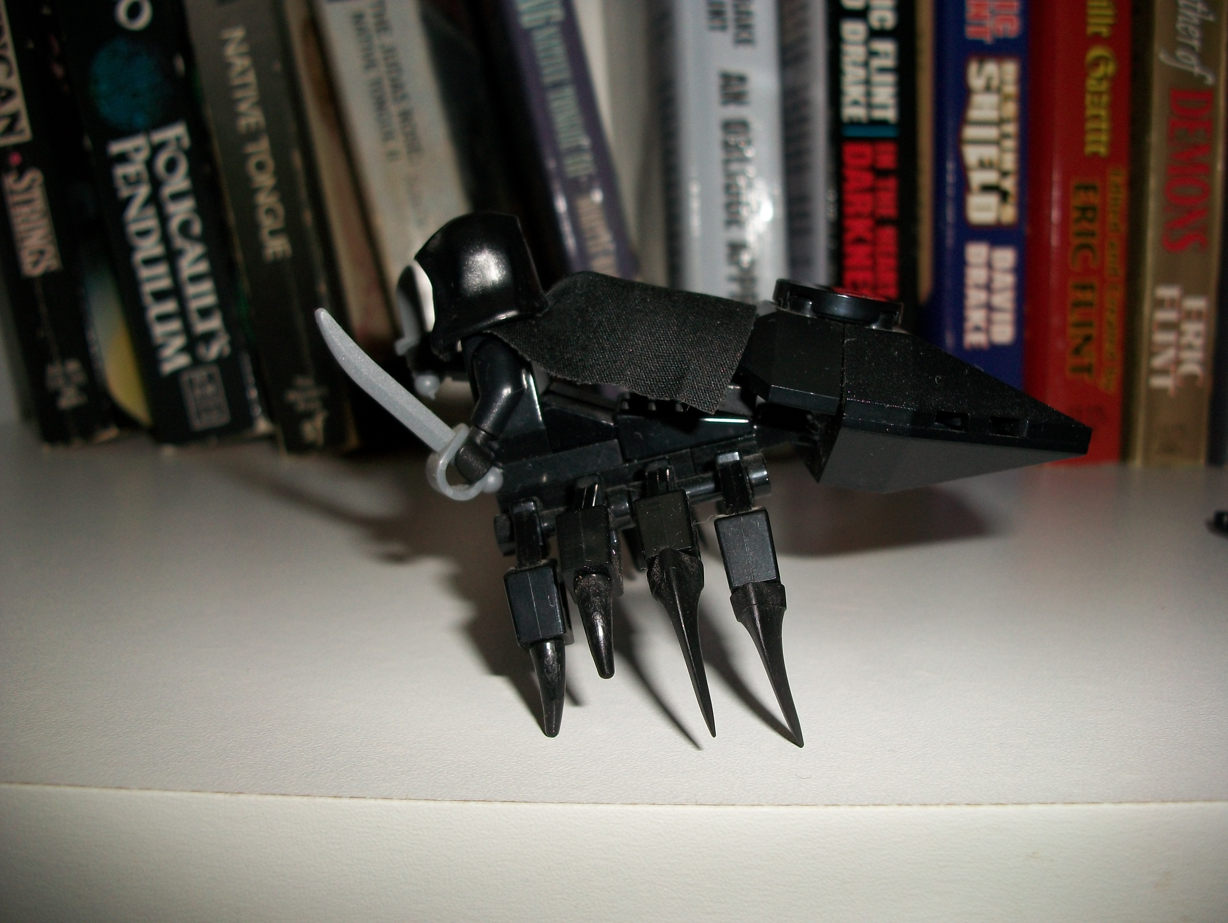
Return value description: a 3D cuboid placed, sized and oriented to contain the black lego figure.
[{"bbox_3d":[0.011,0.000,0.141,0.092,0.058,0.050,1,9,6],"label":"black lego figure"}]

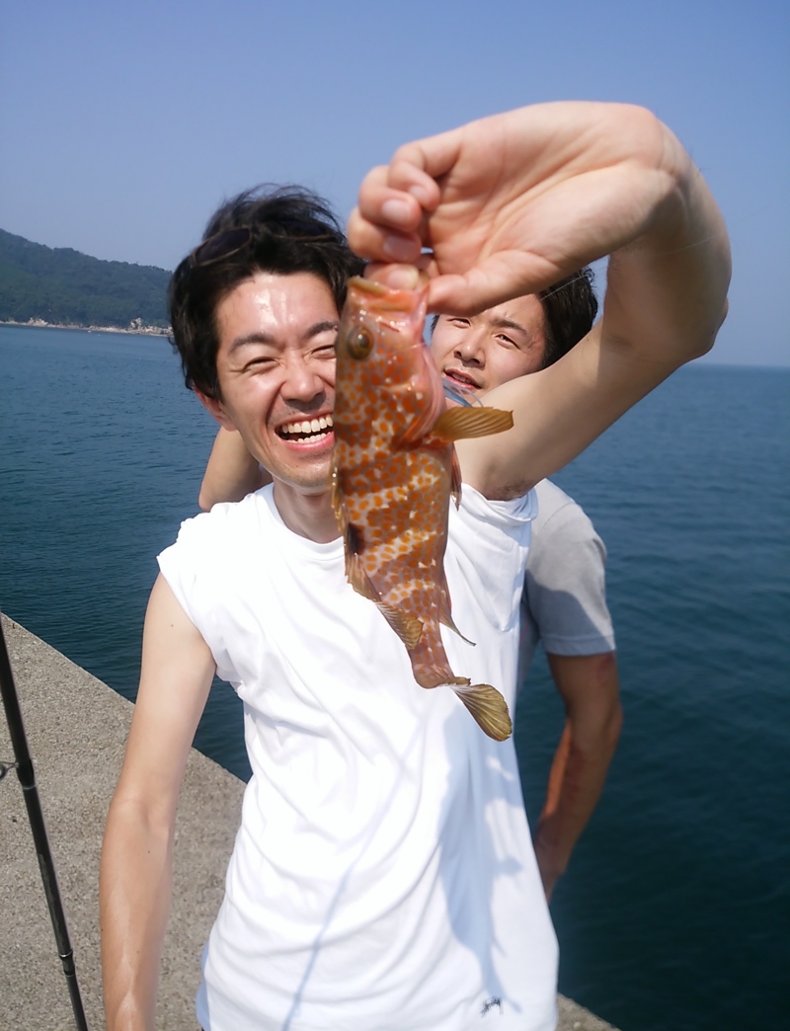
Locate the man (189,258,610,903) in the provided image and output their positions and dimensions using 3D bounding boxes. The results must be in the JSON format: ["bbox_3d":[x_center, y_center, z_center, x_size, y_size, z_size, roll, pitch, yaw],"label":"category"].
[{"bbox_3d":[0.026,0.444,1.240,0.570,1.680,0.400,5,12,10],"label":"man"}]

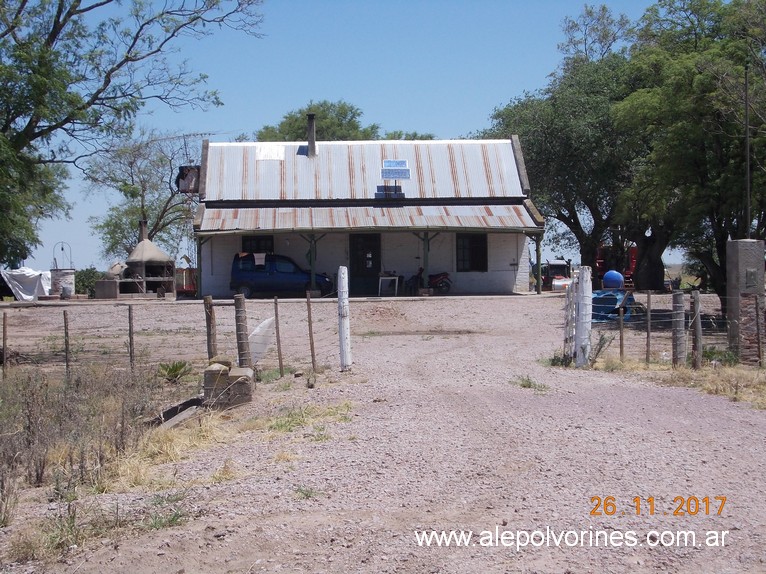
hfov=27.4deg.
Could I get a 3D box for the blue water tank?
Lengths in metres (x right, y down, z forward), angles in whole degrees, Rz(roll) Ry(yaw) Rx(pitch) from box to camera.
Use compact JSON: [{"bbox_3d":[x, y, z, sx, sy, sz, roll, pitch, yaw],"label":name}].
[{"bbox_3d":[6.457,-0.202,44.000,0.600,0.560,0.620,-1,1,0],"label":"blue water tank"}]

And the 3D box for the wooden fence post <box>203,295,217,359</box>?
[{"bbox_3d":[-2.717,0.711,24.807,0.140,1.157,0.140,-5,1,0],"label":"wooden fence post"}]

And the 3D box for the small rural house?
[{"bbox_3d":[-0.924,-3.448,66.241,13.600,7.600,10.000,-1,1,-4],"label":"small rural house"}]

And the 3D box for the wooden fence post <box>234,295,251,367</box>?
[{"bbox_3d":[-2.179,0.711,24.407,0.160,1.178,0.160,-5,1,0],"label":"wooden fence post"}]

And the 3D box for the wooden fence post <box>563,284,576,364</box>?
[{"bbox_3d":[2.962,0.569,24.808,0.170,1.217,0.170,1,1,0],"label":"wooden fence post"}]

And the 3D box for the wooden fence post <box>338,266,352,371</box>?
[{"bbox_3d":[-0.583,0.494,24.410,0.155,1.626,0.155,-2,1,0],"label":"wooden fence post"}]

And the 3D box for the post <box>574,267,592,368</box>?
[{"bbox_3d":[3.120,0.474,24.410,0.190,1.587,0.190,2,1,0],"label":"post"}]

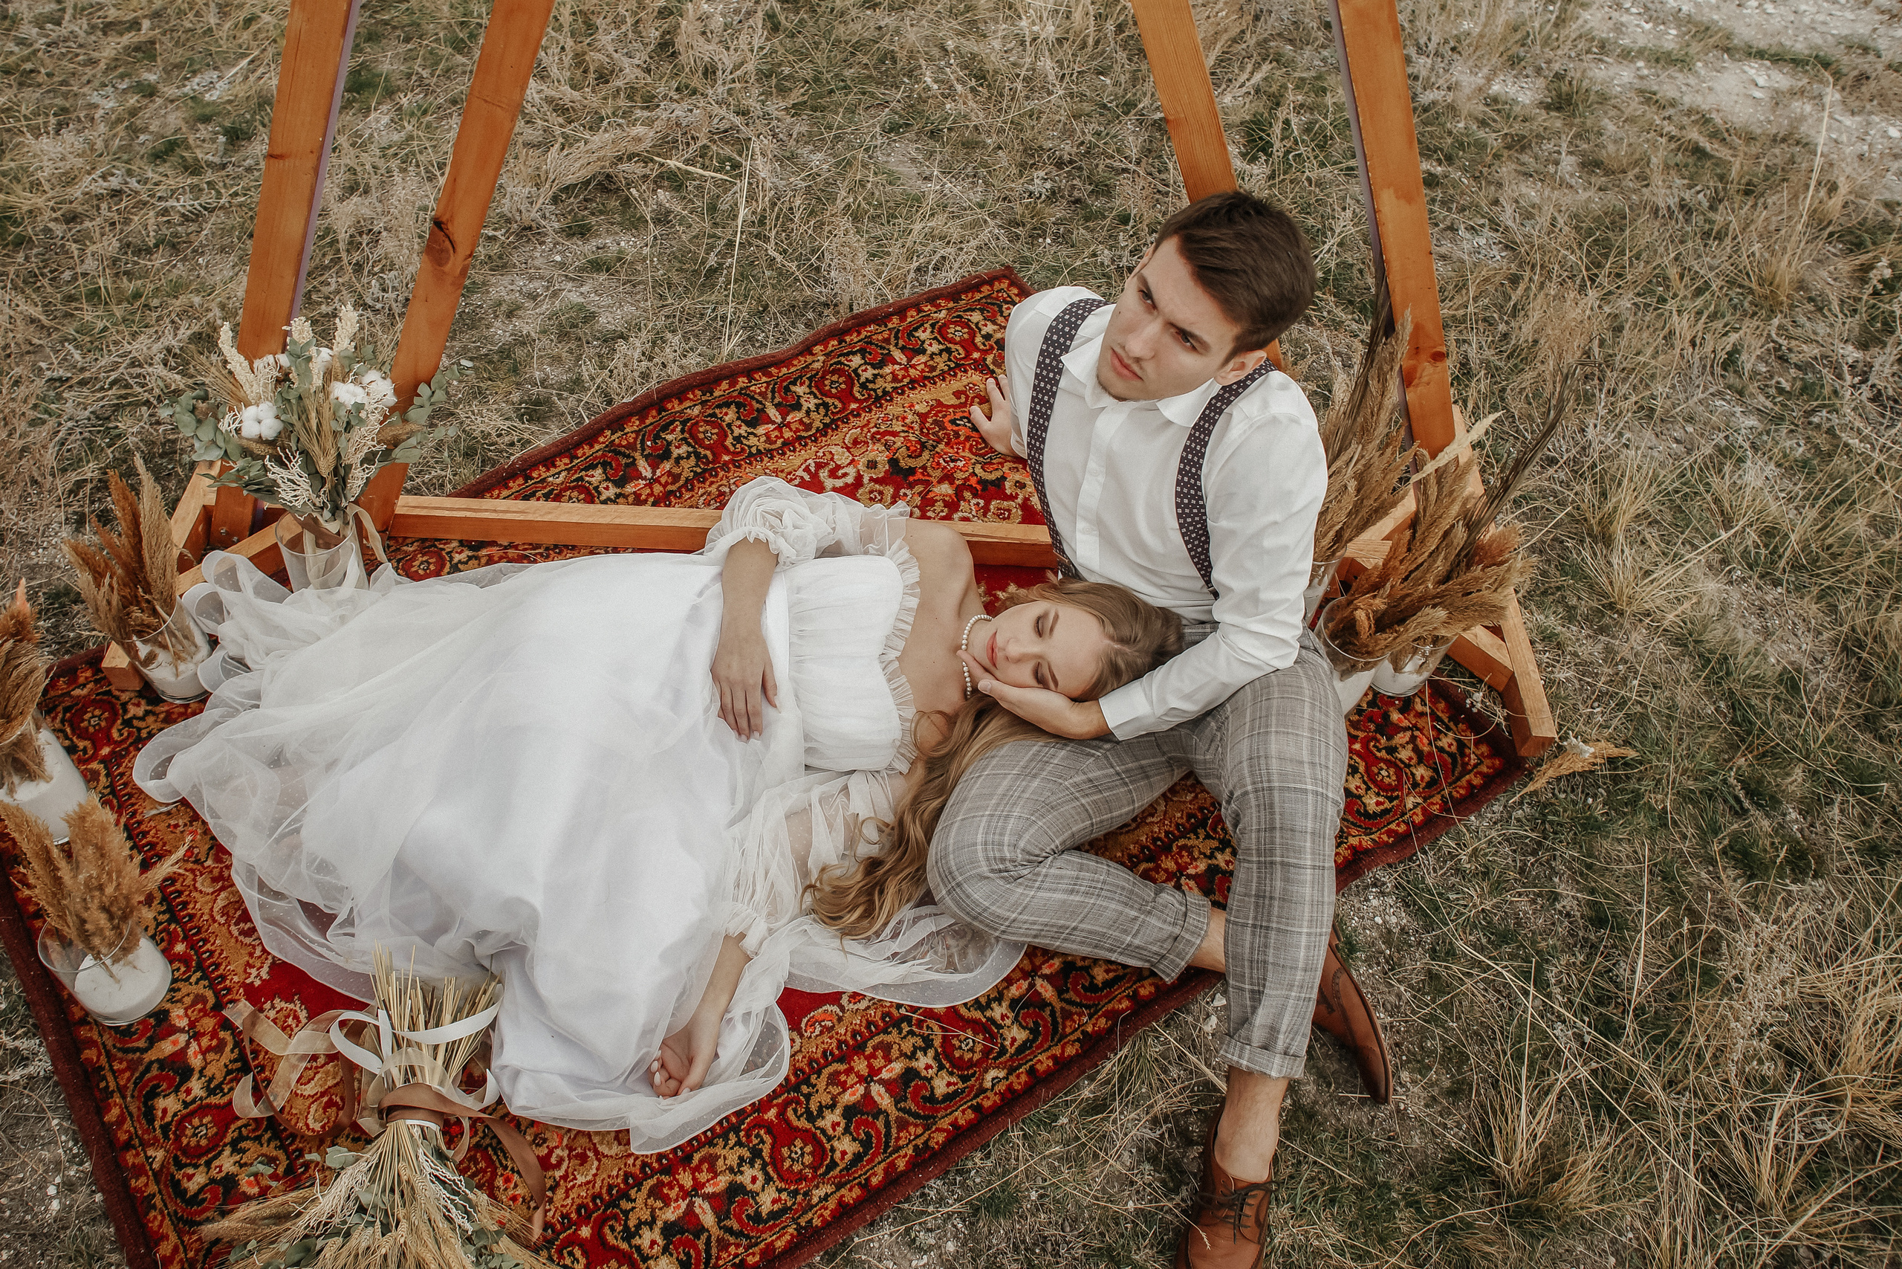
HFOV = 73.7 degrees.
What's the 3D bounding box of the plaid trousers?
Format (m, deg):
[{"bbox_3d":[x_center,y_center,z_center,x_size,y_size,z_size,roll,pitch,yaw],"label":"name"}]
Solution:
[{"bbox_3d":[0.327,0.163,1.707,0.550,0.430,0.740,23,51,16],"label":"plaid trousers"}]

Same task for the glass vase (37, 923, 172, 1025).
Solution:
[{"bbox_3d":[-1.066,0.411,1.603,0.107,0.130,0.107,2,48,-2],"label":"glass vase"}]

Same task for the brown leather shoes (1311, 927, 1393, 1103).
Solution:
[{"bbox_3d":[0.463,0.497,1.650,0.110,0.100,0.295,-13,52,-1],"label":"brown leather shoes"}]

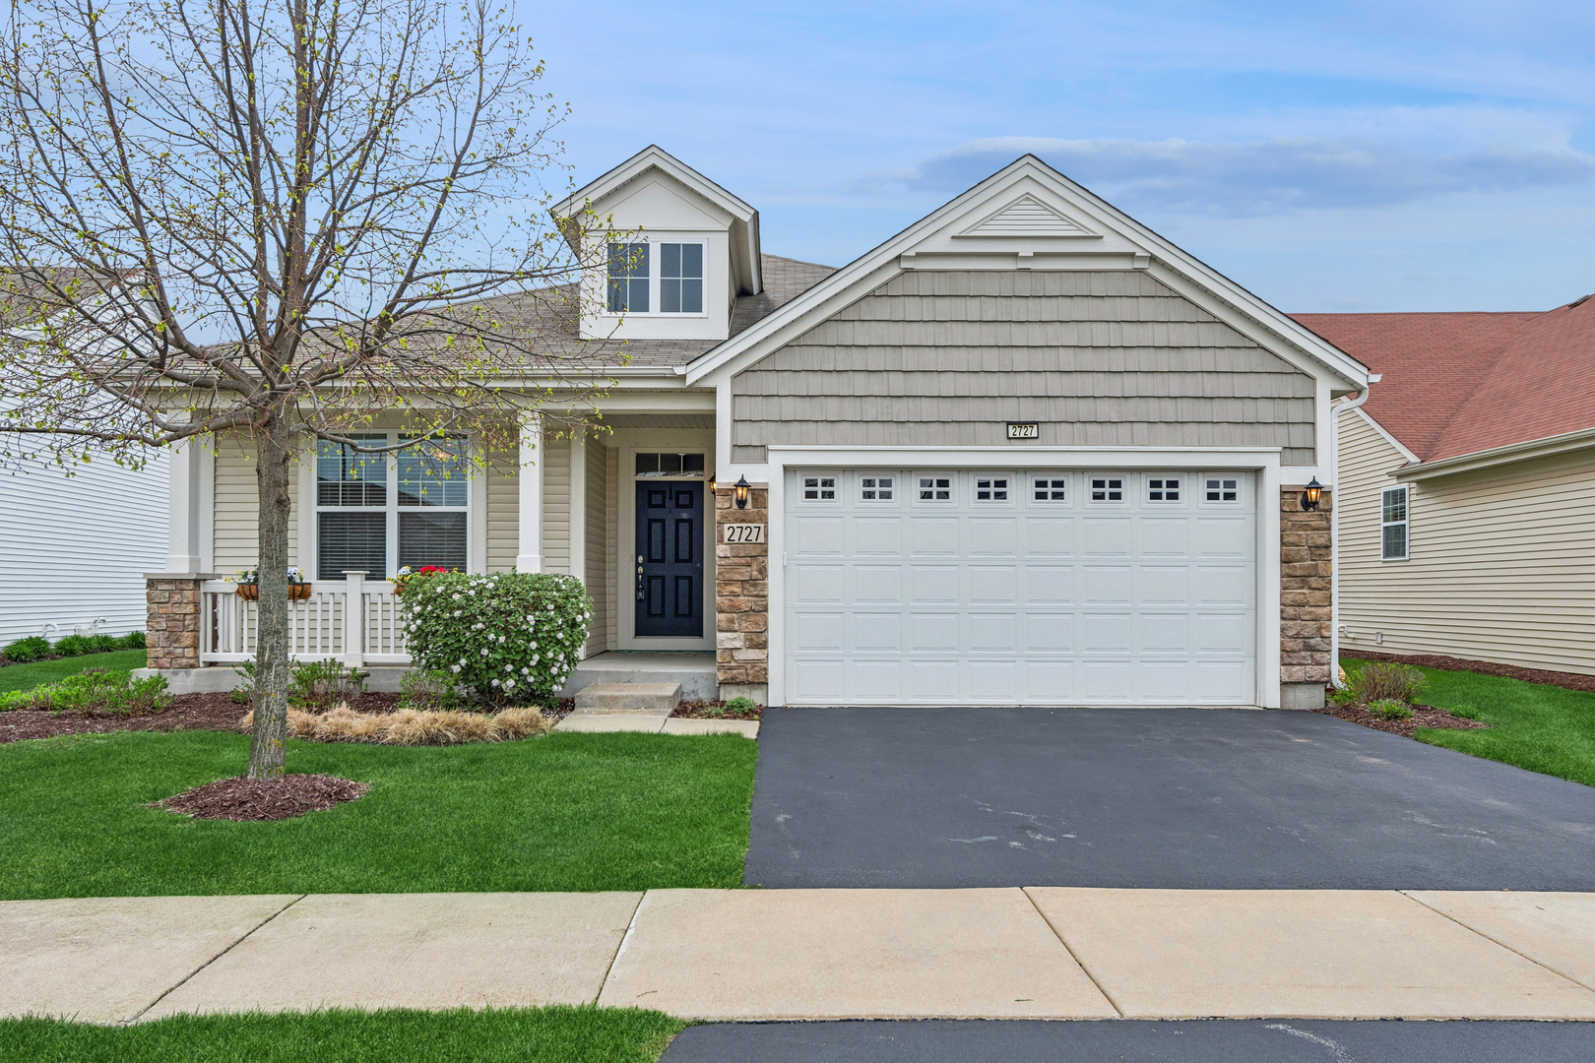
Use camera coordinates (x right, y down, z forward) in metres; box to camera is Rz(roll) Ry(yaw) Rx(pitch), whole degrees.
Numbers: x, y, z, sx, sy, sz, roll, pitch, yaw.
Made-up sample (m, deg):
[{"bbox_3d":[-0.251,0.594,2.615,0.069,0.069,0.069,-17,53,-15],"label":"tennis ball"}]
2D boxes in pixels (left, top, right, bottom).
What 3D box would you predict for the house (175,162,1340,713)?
[{"bbox_3d":[-0.800,-1.250,17.600,13.100,6.500,14.200,0,-1,0],"label":"house"}]

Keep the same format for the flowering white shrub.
[{"bbox_3d":[-2.980,1.050,10.550,1.850,1.320,1.600,0,-1,0],"label":"flowering white shrub"}]

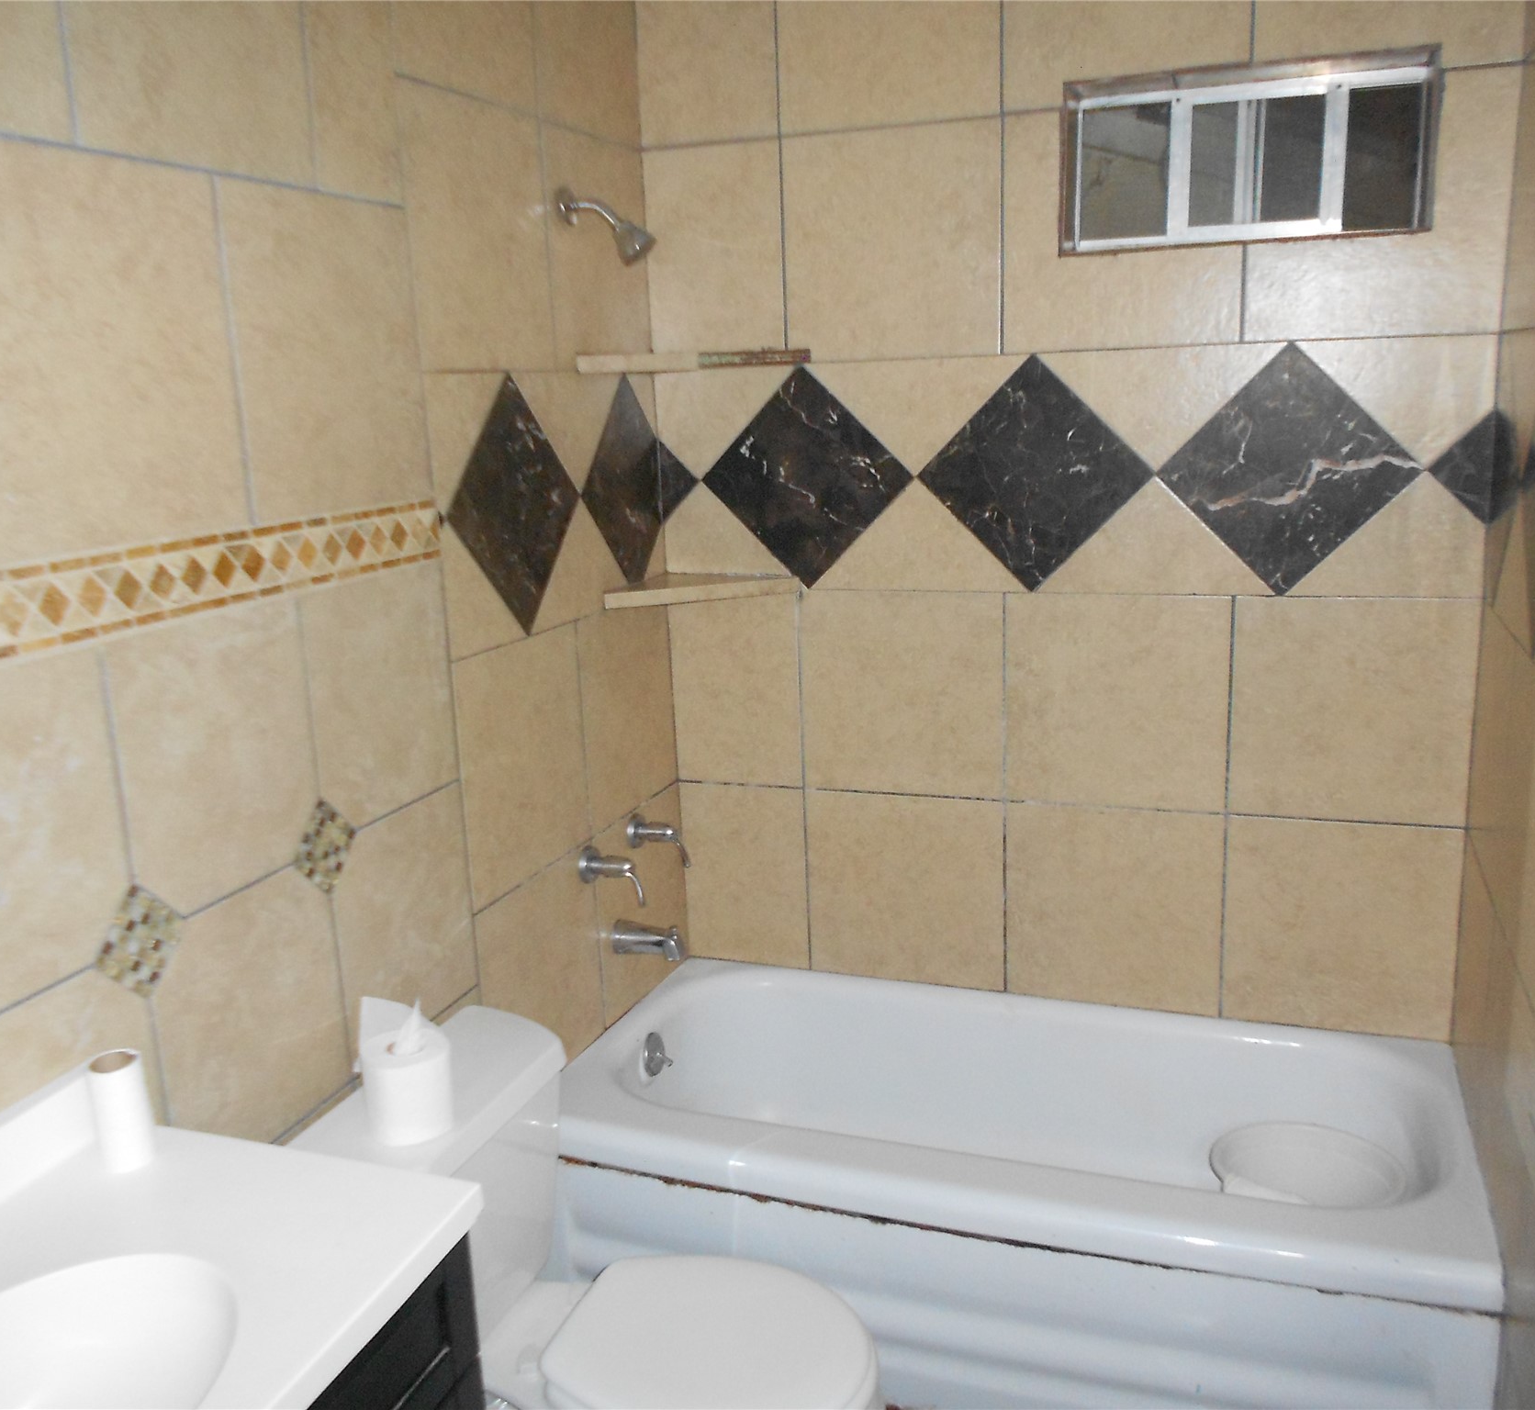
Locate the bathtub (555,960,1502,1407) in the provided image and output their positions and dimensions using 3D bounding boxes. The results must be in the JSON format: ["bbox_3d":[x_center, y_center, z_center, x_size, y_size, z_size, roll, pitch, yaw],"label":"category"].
[{"bbox_3d":[0.408,0.843,2.502,1.510,0.389,0.755,2,14,20],"label":"bathtub"}]

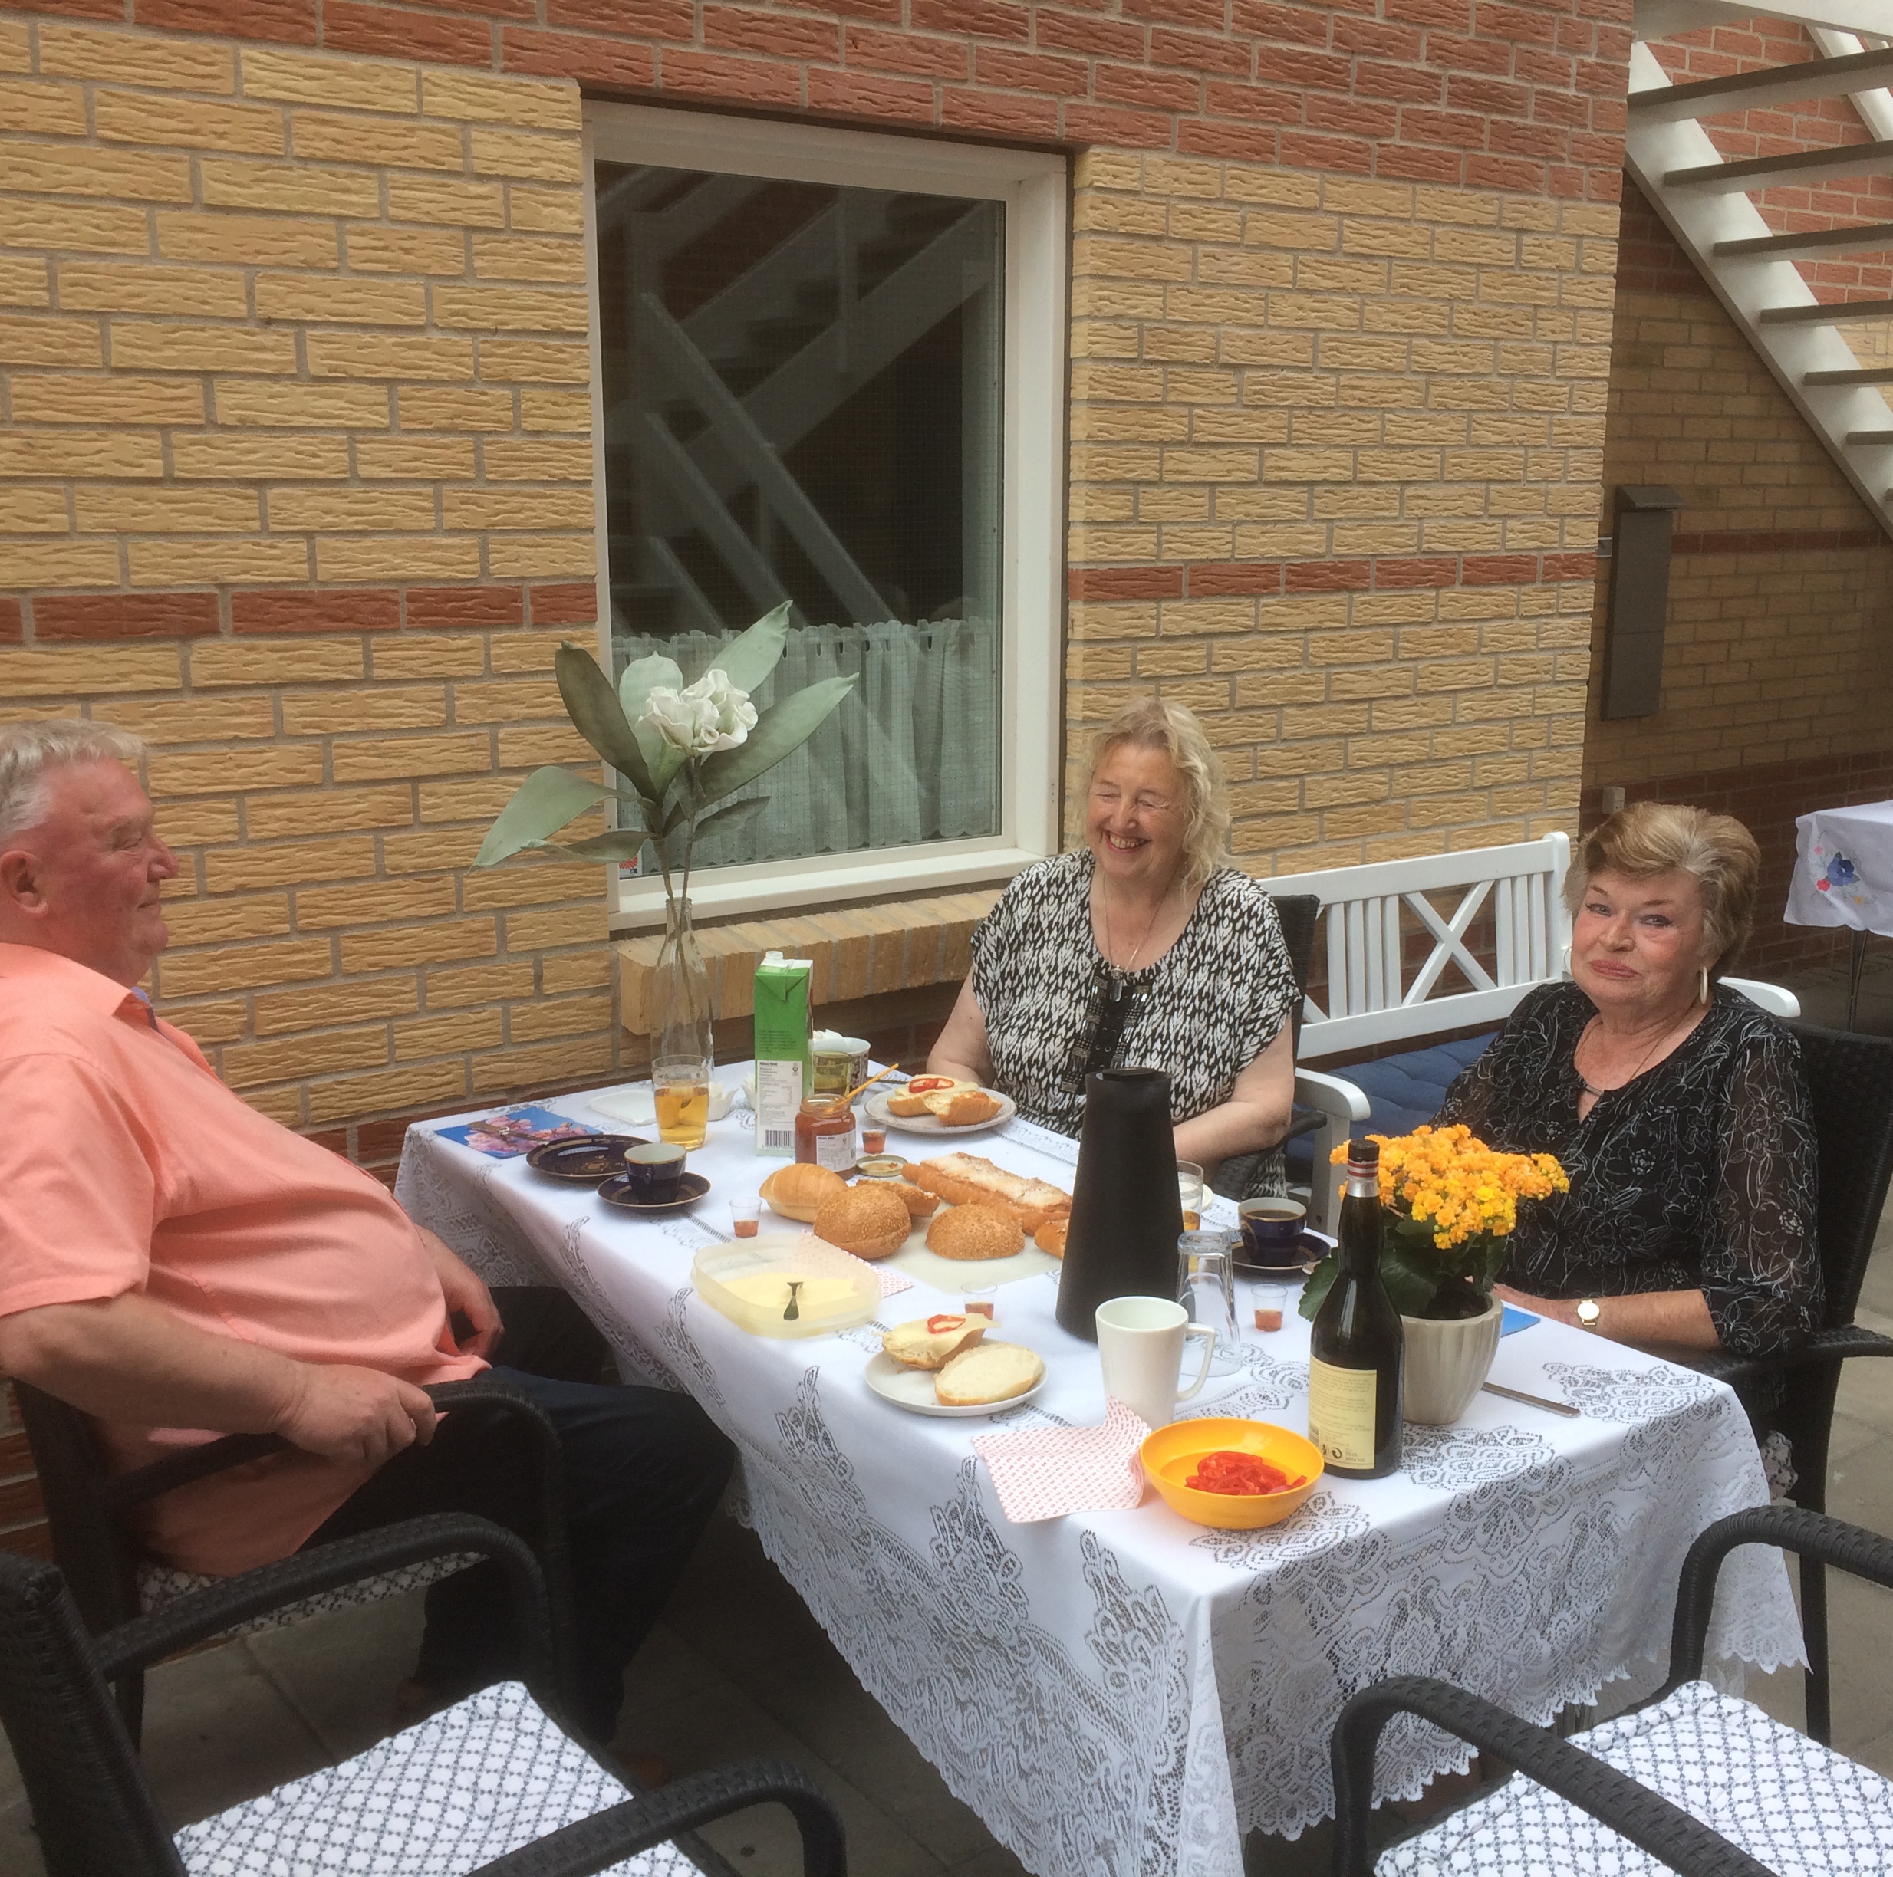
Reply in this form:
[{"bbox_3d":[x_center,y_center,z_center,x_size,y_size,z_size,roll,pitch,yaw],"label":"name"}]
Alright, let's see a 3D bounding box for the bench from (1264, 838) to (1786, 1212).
[{"bbox_3d":[0.935,0.332,3.860,1.230,0.900,0.580,-9,15,-35],"label":"bench"}]

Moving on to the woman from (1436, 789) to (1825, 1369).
[{"bbox_3d":[0.743,0.461,2.461,0.520,1.240,0.760,9,15,36],"label":"woman"}]

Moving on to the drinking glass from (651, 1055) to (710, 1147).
[{"bbox_3d":[-0.354,0.216,2.788,0.077,0.112,0.077,0,12,0],"label":"drinking glass"}]

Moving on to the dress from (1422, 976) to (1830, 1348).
[{"bbox_3d":[0.833,0.315,2.546,0.500,0.540,0.360,9,15,36],"label":"dress"}]

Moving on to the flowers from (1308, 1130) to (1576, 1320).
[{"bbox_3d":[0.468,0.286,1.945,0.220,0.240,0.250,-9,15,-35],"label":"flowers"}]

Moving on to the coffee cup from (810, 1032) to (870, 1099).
[{"bbox_3d":[-0.154,0.186,2.992,0.092,0.086,0.092,0,12,0],"label":"coffee cup"}]

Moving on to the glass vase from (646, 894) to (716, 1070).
[{"bbox_3d":[-0.381,0.088,3.001,0.092,0.270,0.092,0,12,0],"label":"glass vase"}]

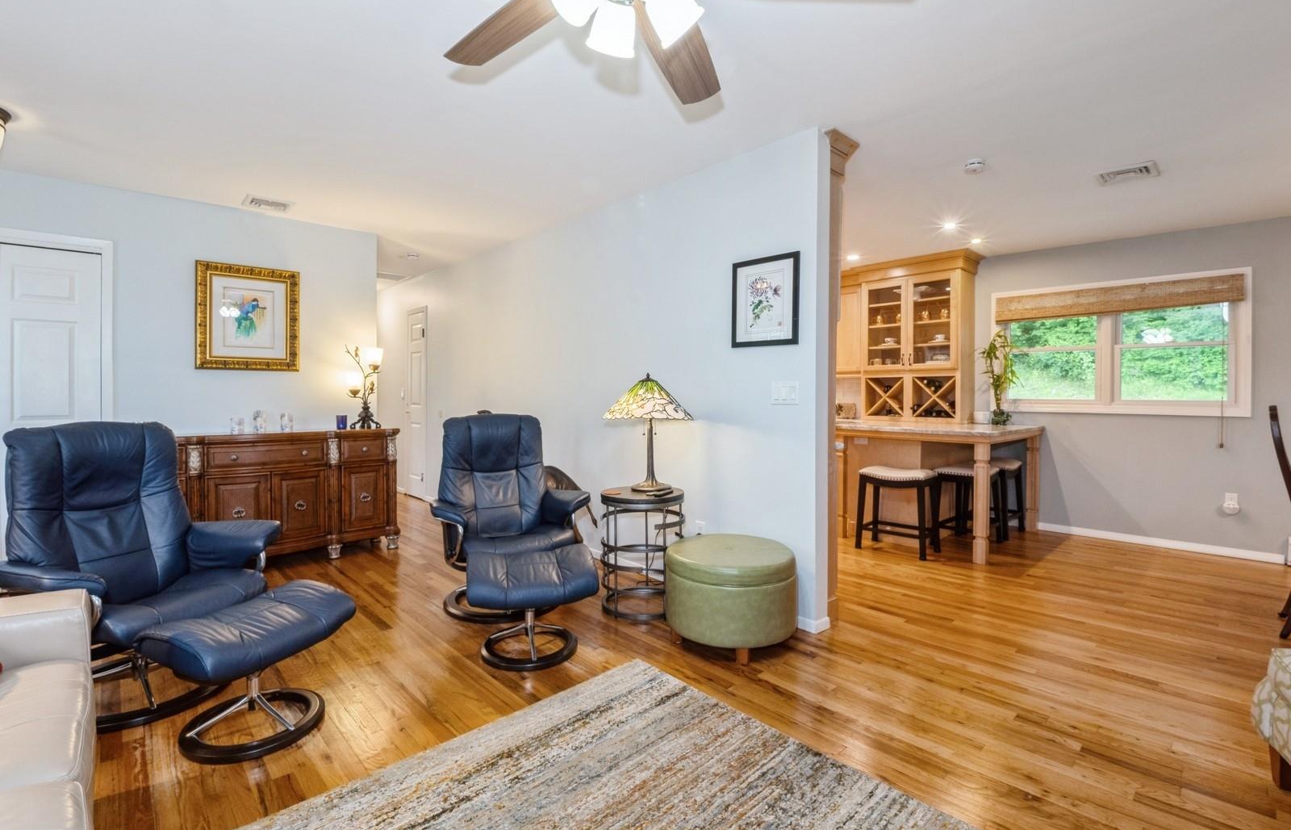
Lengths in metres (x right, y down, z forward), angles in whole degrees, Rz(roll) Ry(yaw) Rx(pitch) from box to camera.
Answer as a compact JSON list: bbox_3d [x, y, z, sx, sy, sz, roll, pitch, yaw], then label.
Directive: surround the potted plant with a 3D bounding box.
[{"bbox_3d":[2.949,-0.315,4.344,0.290,0.805,0.280,2,3,44],"label":"potted plant"}]

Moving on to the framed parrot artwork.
[{"bbox_3d":[-2.841,-0.697,3.756,0.596,0.747,0.038,-1,3,-39],"label":"framed parrot artwork"}]

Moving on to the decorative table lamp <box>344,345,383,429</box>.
[{"bbox_3d":[-2.150,-0.215,3.982,0.260,0.638,0.190,-1,3,-39],"label":"decorative table lamp"}]

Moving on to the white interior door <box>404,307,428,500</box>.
[{"bbox_3d":[-2.515,-0.128,5.776,0.593,2.084,0.048,2,3,44],"label":"white interior door"}]

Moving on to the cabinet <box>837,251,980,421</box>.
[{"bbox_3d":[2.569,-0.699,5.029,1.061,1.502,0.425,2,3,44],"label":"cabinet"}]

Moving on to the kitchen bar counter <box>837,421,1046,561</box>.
[{"bbox_3d":[2.487,0.533,4.347,1.128,0.910,1.477,2,3,44],"label":"kitchen bar counter"}]

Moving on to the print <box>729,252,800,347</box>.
[{"bbox_3d":[0.616,-0.600,2.768,0.408,0.470,0.029,2,3,44],"label":"print"}]

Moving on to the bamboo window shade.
[{"bbox_3d":[3.675,-0.918,4.186,1.479,0.217,0.058,2,3,44],"label":"bamboo window shade"}]

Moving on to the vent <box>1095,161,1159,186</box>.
[{"bbox_3d":[2.757,-1.370,2.981,0.258,0.020,0.251,2,3,44],"label":"vent"}]

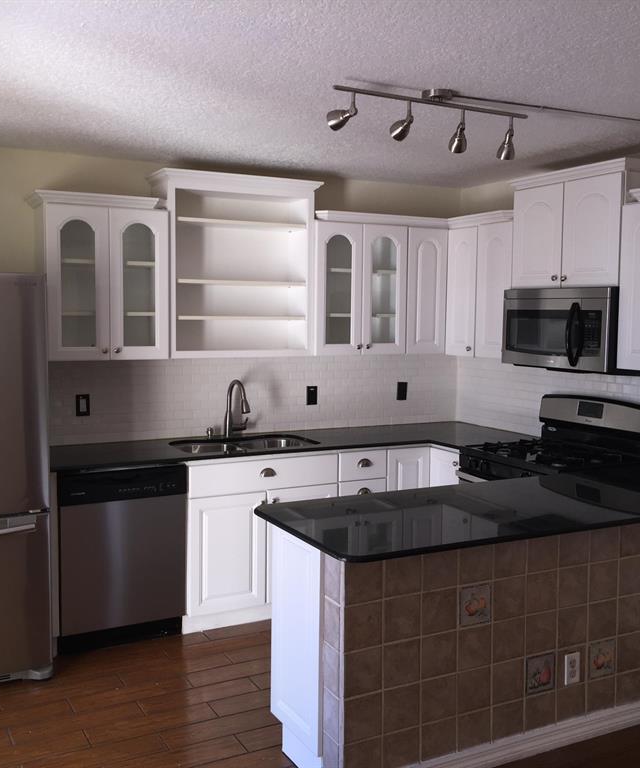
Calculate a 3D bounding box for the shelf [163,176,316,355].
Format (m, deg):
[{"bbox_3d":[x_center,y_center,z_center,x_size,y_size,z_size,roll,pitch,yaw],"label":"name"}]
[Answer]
[{"bbox_3d":[-0.479,-0.632,4.769,0.855,0.958,0.325,-2,5,-27],"label":"shelf"}]

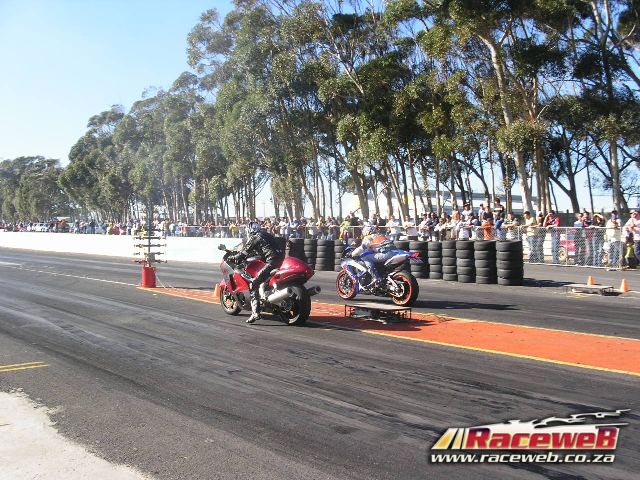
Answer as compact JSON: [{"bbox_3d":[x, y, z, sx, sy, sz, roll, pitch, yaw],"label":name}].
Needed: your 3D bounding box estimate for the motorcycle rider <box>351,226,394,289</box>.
[{"bbox_3d":[1.015,0.291,12.256,0.630,1.060,0.880,-1,2,-43],"label":"motorcycle rider"}]

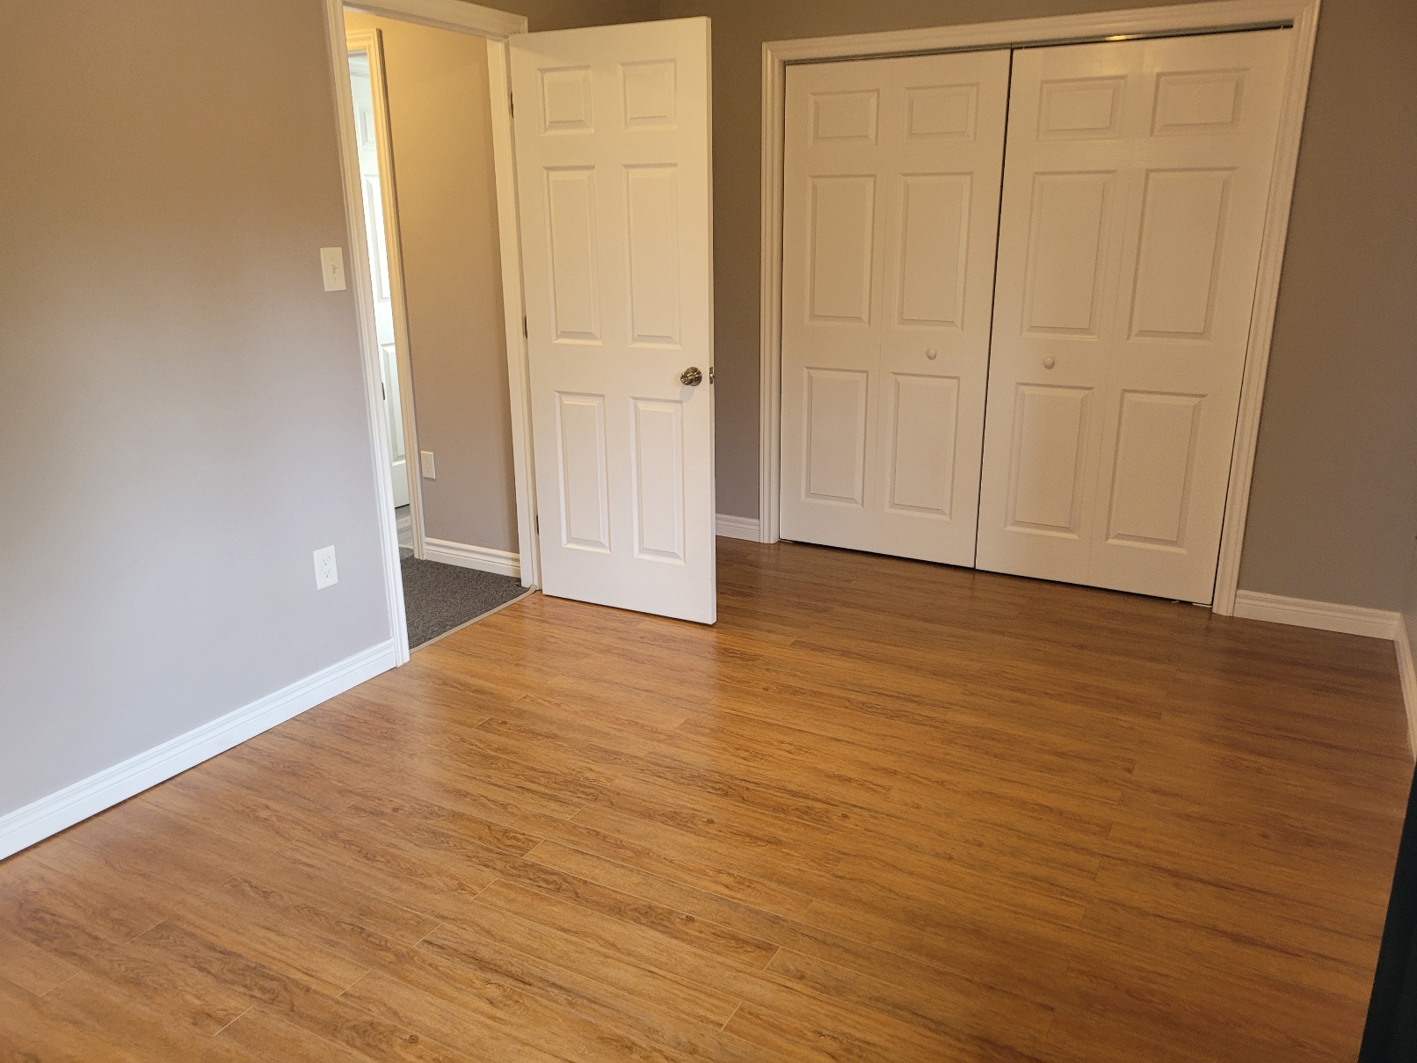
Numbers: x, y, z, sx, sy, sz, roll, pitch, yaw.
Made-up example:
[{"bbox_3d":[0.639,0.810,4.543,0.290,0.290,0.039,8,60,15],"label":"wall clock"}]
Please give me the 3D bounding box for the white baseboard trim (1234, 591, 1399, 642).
[{"bbox_3d":[2.186,0.298,3.838,0.515,0.103,0.015,8,19,28],"label":"white baseboard trim"}]

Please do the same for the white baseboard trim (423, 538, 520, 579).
[{"bbox_3d":[-0.997,0.114,4.561,0.576,0.103,0.015,8,19,28],"label":"white baseboard trim"}]

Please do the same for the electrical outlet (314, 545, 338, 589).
[{"bbox_3d":[-1.177,0.111,3.281,0.007,0.121,0.077,8,19,28],"label":"electrical outlet"}]

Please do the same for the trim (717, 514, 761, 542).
[{"bbox_3d":[0.034,-0.031,5.016,0.490,0.103,0.015,8,19,28],"label":"trim"}]

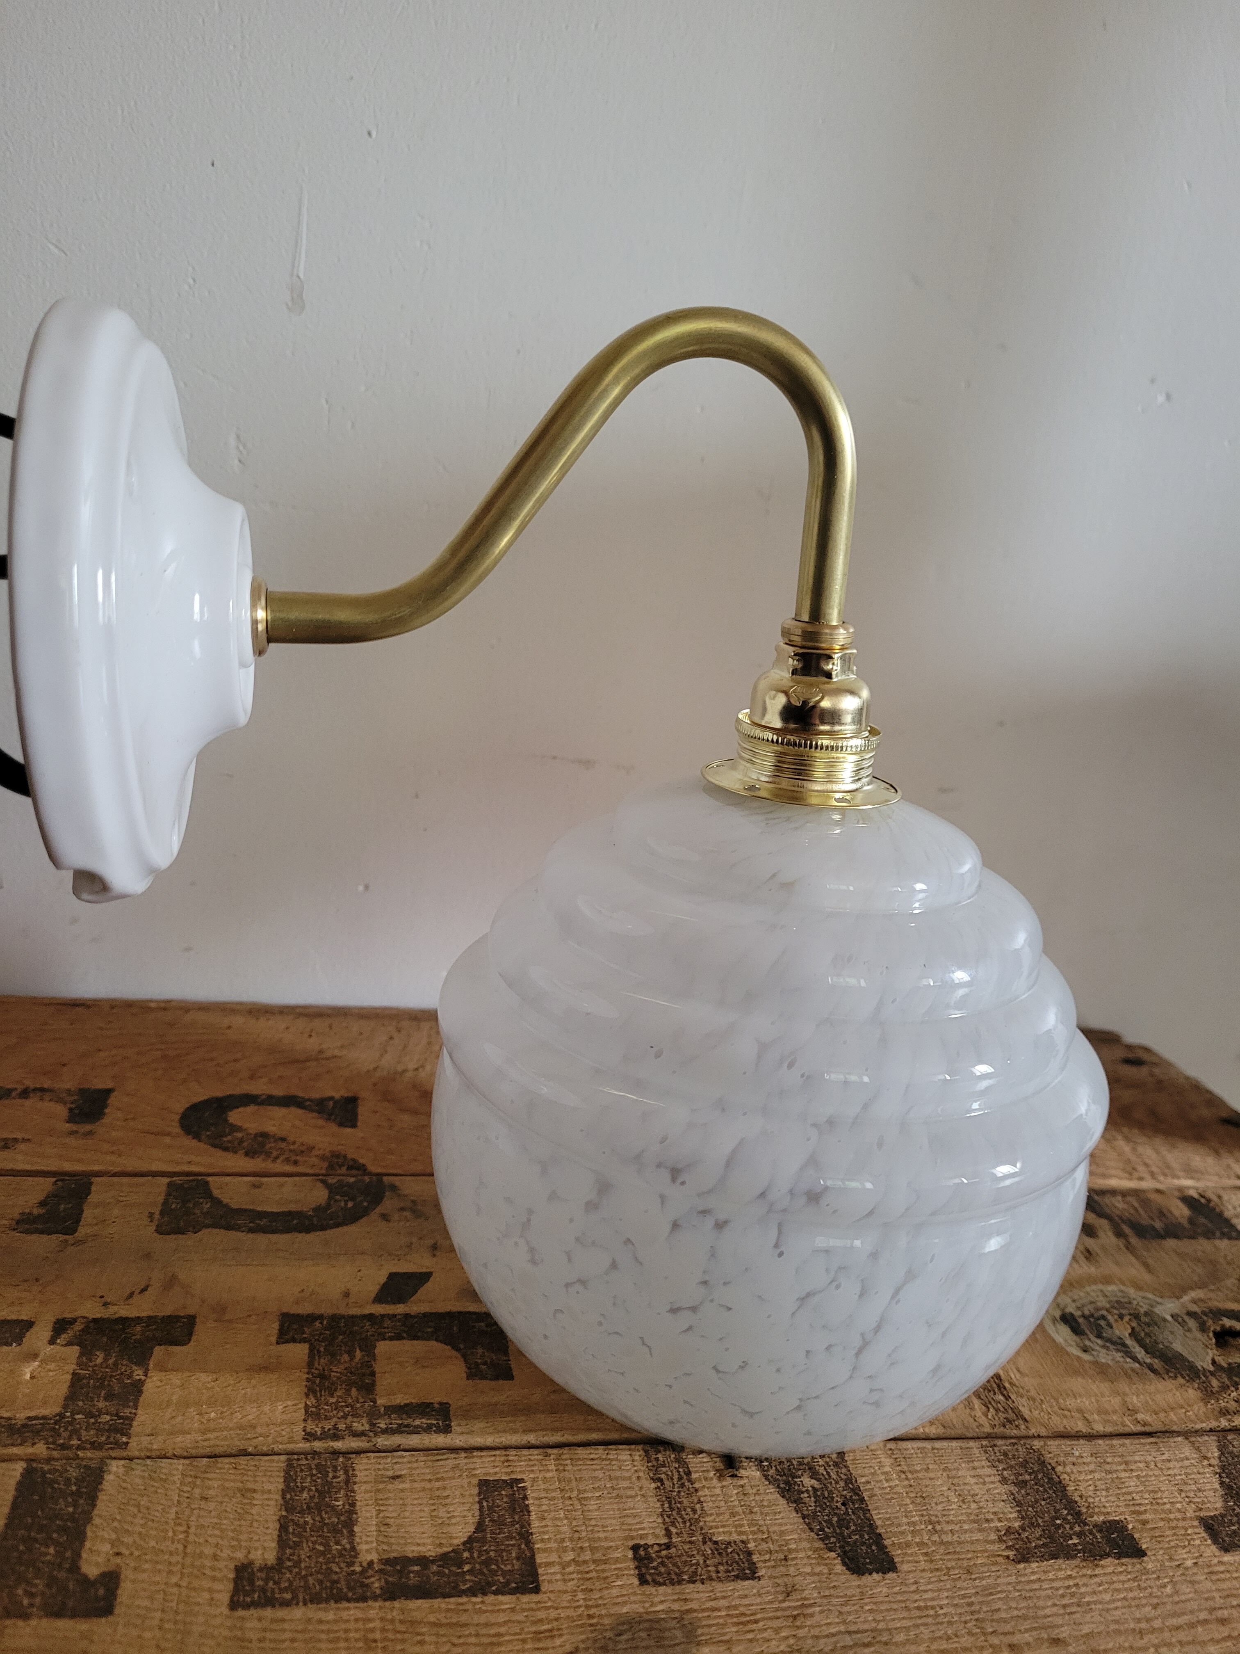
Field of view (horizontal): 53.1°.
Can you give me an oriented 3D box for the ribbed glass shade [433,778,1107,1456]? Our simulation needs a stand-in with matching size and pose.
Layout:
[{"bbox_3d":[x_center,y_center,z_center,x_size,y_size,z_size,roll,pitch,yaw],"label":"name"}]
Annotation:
[{"bbox_3d":[0.044,0.066,0.370,0.195,0.168,0.195,1,18,-10],"label":"ribbed glass shade"}]

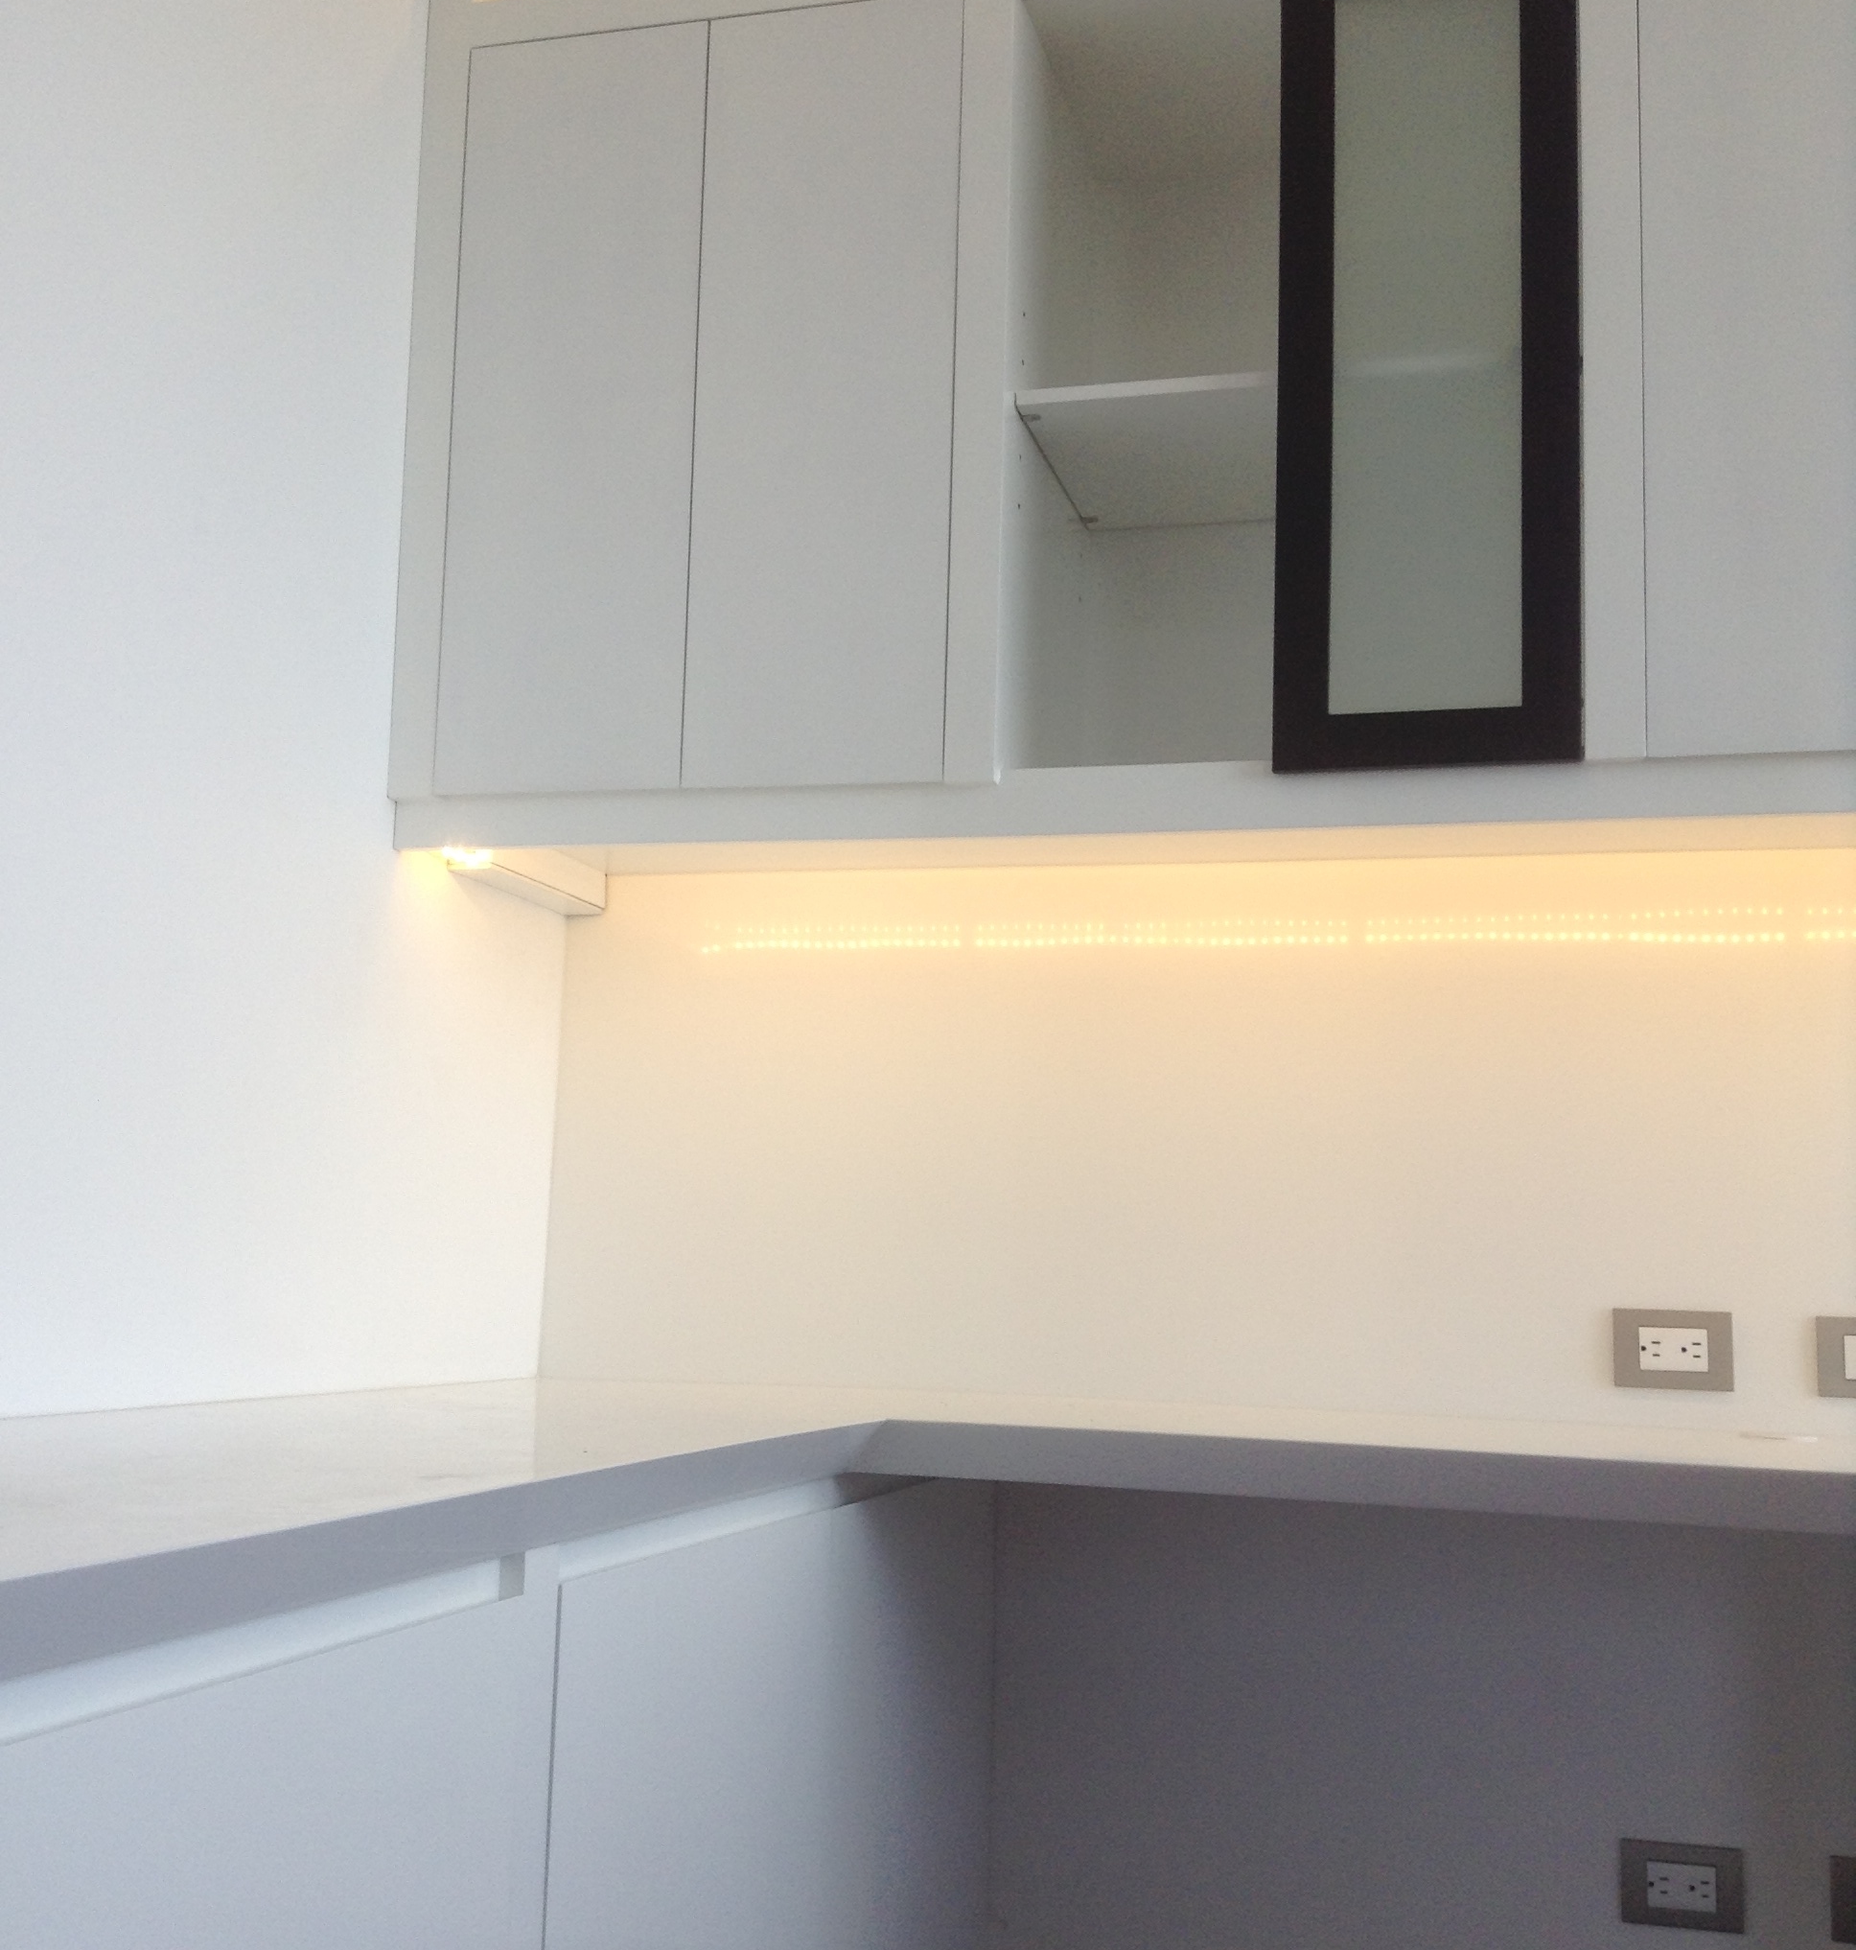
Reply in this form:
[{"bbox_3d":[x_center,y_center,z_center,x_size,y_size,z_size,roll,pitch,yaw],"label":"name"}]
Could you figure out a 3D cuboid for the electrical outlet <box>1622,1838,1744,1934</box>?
[{"bbox_3d":[0.756,0.913,2.375,0.117,0.081,0.012,0,-7,16],"label":"electrical outlet"}]

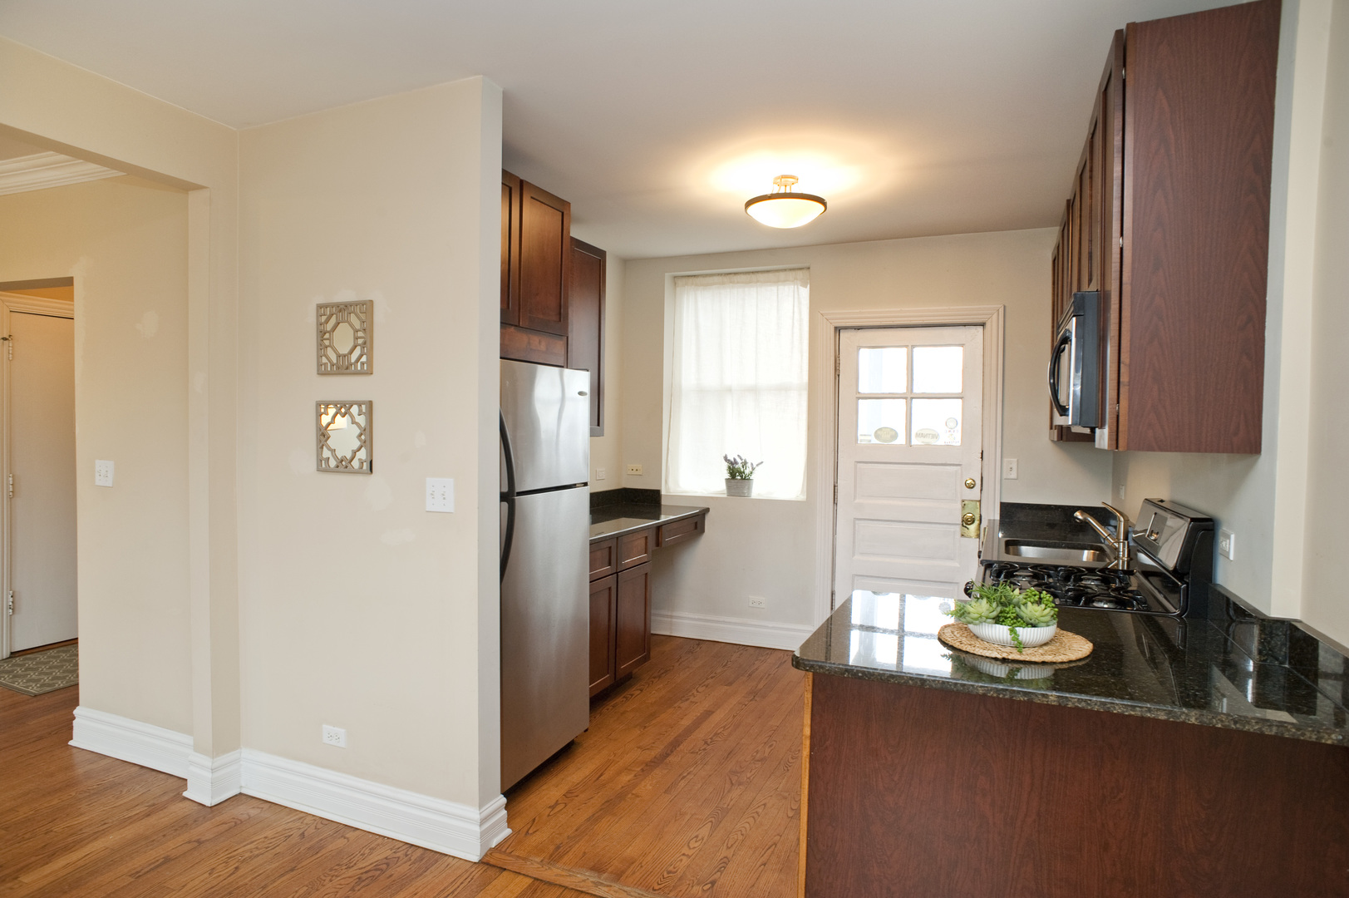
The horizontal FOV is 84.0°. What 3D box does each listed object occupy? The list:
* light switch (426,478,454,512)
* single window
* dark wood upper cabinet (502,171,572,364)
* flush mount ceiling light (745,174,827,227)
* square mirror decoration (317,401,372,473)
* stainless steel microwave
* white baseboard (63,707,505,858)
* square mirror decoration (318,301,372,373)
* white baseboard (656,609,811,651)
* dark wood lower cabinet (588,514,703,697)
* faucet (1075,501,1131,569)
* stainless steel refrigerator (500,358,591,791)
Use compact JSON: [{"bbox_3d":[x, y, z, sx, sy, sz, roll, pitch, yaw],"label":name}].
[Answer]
[{"bbox_3d":[-0.780,0.154,2.490,0.116,0.113,0.016,1,2,23],"label":"light switch"},{"bbox_3d":[0.407,-0.438,5.037,1.000,1.505,0.080,1,2,23],"label":"single window"},{"bbox_3d":[-0.906,-0.739,3.179,0.630,0.740,0.760,1,2,23],"label":"dark wood upper cabinet"},{"bbox_3d":[0.508,-1.117,3.418,0.385,0.225,0.385,1,2,23],"label":"flush mount ceiling light"},{"bbox_3d":[-1.187,-0.043,2.692,0.249,0.256,0.022,1,2,23],"label":"square mirror decoration"},{"bbox_3d":[1.493,-0.264,2.499,0.404,0.410,0.755,1,2,23],"label":"stainless steel microwave"},{"bbox_3d":[-1.643,1.246,2.918,2.220,0.170,0.300,1,2,23],"label":"white baseboard"},{"bbox_3d":[-1.183,-0.394,2.683,0.249,0.258,0.022,1,2,23],"label":"square mirror decoration"},{"bbox_3d":[0.296,1.230,5.114,1.300,0.168,0.026,1,2,23],"label":"white baseboard"},{"bbox_3d":[-0.421,0.868,4.389,0.630,0.845,1.710,1,2,23],"label":"dark wood lower cabinet"},{"bbox_3d":[1.836,0.350,3.207,0.221,0.235,0.057,1,2,23],"label":"faucet"},{"bbox_3d":[-0.850,0.499,3.206,0.780,1.697,0.748,1,2,23],"label":"stainless steel refrigerator"}]

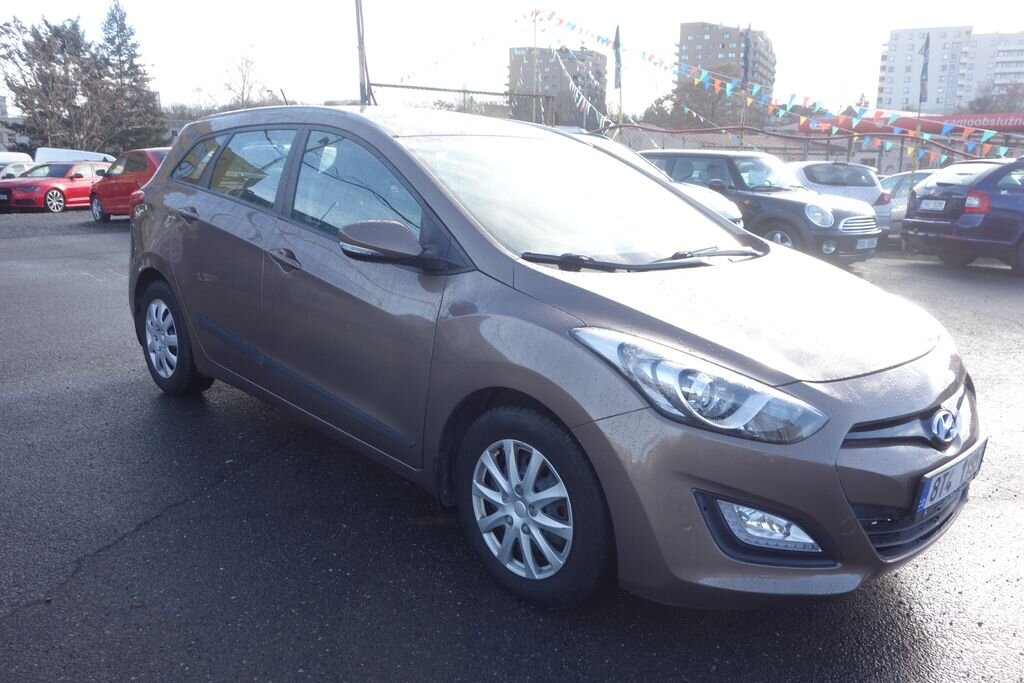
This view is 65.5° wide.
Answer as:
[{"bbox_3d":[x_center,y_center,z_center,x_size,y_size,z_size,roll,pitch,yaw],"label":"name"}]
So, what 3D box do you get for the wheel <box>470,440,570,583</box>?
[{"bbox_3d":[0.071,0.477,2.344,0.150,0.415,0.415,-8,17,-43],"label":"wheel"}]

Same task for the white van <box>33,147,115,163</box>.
[{"bbox_3d":[-20.286,-8.263,38.901,5.000,2.100,1.950,-7,15,-34],"label":"white van"}]

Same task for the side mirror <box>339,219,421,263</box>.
[{"bbox_3d":[-0.415,-0.326,2.575,0.220,0.145,0.170,-11,17,-43],"label":"side mirror"}]

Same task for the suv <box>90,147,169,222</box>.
[{"bbox_3d":[-7.350,-3.250,16.700,4.300,1.580,1.820,13,17,42],"label":"suv"}]

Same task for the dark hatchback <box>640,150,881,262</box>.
[{"bbox_3d":[2.840,-1.730,10.300,1.690,1.410,3.720,-9,16,-38],"label":"dark hatchback"}]

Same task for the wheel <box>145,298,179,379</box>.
[{"bbox_3d":[-1.785,-0.020,4.200,0.160,0.420,0.420,-11,17,-43],"label":"wheel"}]

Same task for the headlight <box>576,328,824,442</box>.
[{"bbox_3d":[0.483,0.119,2.120,0.420,0.250,0.570,-11,17,-43],"label":"headlight"}]

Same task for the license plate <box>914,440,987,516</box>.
[{"bbox_3d":[1.249,0.377,2.246,0.520,0.115,0.025,-8,17,-43],"label":"license plate"}]

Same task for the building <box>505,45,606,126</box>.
[{"bbox_3d":[15.300,-81.400,274.000,28.000,36.000,18.000,-6,14,-28],"label":"building"}]

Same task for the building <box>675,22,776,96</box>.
[{"bbox_3d":[69.084,-81.510,262.664,27.000,44.000,20.000,6,13,20],"label":"building"}]

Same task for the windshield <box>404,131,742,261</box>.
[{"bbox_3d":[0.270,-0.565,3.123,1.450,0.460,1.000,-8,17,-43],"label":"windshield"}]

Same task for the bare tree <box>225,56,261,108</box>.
[{"bbox_3d":[-25.480,-21.218,76.219,3.600,11.500,3.600,-3,13,-19],"label":"bare tree"}]

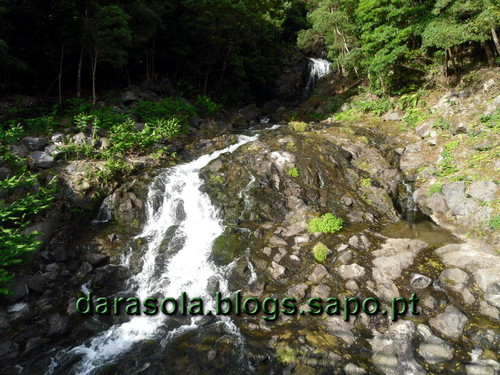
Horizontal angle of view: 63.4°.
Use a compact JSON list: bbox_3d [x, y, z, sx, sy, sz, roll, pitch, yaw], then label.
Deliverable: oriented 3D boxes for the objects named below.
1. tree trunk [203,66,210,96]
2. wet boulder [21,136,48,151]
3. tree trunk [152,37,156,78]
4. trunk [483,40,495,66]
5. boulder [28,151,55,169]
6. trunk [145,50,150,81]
[{"bbox_3d":[-2.151,-5.292,20.000,0.270,1.400,0.270,6,6,0],"label":"tree trunk"},{"bbox_3d":[-6.928,-1.414,13.000,0.900,0.480,0.700,0,6,0],"label":"wet boulder"},{"bbox_3d":[-5.195,-7.072,22.000,0.180,2.300,0.180,0,6,0],"label":"tree trunk"},{"bbox_3d":[10.616,-5.964,18.000,0.320,1.200,0.320,-9,6,0],"label":"trunk"},{"bbox_3d":[-6.187,-0.831,12.000,0.770,0.480,0.620,0,6,0],"label":"boulder"},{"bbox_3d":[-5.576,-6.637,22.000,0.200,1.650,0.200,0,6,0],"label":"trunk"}]

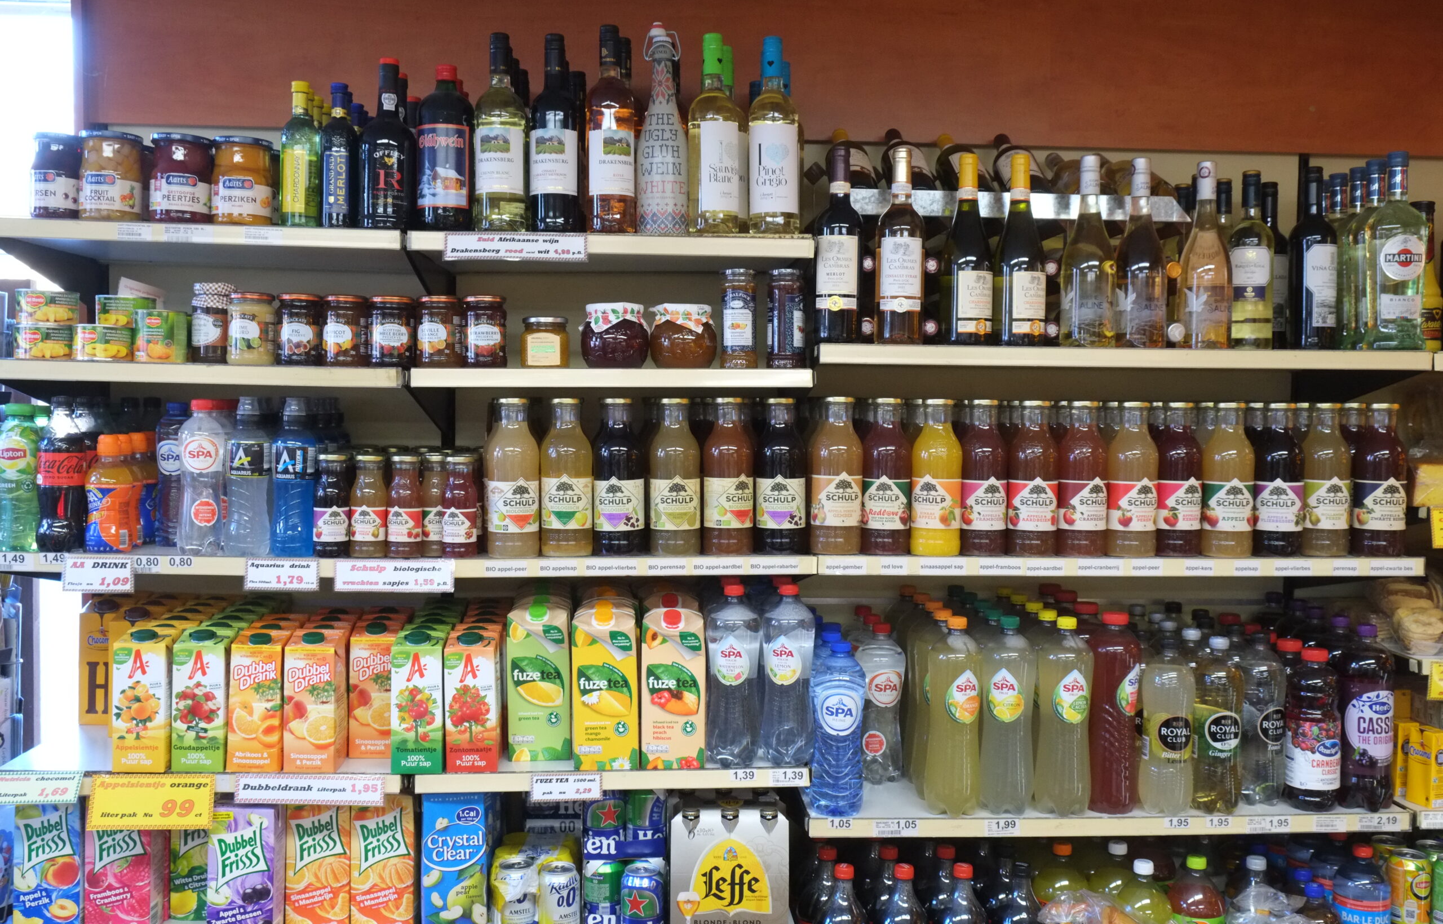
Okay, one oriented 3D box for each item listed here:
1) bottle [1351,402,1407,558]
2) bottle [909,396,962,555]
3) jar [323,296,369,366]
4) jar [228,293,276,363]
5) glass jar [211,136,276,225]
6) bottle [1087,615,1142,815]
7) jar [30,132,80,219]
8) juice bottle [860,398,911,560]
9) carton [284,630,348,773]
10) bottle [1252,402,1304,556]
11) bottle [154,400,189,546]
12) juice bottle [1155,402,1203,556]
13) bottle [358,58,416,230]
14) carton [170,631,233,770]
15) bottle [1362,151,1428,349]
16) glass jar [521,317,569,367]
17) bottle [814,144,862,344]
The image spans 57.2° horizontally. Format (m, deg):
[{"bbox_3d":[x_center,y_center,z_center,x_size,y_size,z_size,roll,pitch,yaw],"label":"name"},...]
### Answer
[{"bbox_3d":[1.036,0.027,2.080,0.077,0.237,0.077,0,3,0],"label":"bottle"},{"bbox_3d":[0.331,0.025,2.030,0.077,0.237,0.077,2,4,29],"label":"bottle"},{"bbox_3d":[-0.580,-0.202,2.044,0.068,0.107,0.068,0,3,0],"label":"jar"},{"bbox_3d":[-0.714,-0.201,2.013,0.070,0.111,0.070,0,3,-3],"label":"jar"},{"bbox_3d":[-0.729,-0.427,2.017,0.088,0.121,0.088,0,3,-11],"label":"glass jar"},{"bbox_3d":[0.639,0.405,2.156,0.088,0.317,0.088,-1,3,-28],"label":"bottle"},{"bbox_3d":[-0.980,-0.423,1.965,0.086,0.130,0.086,0,3,0],"label":"jar"},{"bbox_3d":[0.264,0.022,2.123,0.081,0.249,0.081,1,3,7],"label":"juice bottle"},{"bbox_3d":[-0.630,0.369,2.054,0.075,0.208,0.071,0,3,-3],"label":"carton"},{"bbox_3d":[0.911,0.026,2.156,0.079,0.246,0.079,2,3,20],"label":"bottle"},{"bbox_3d":[-0.876,0.020,2.140,0.067,0.232,0.067,0,4,-3],"label":"bottle"},{"bbox_3d":[0.743,0.026,2.145,0.079,0.244,0.079,0,3,-12],"label":"juice bottle"},{"bbox_3d":[-0.499,-0.472,1.985,0.081,0.263,0.081,-1,3,-14],"label":"bottle"},{"bbox_3d":[-0.795,0.365,2.040,0.076,0.210,0.067,0,3,-3],"label":"carton"},{"bbox_3d":[1.088,-0.339,2.134,0.085,0.311,0.070,0,3,-4],"label":"bottle"},{"bbox_3d":[-0.274,-0.184,2.061,0.074,0.080,0.074,0,3,-6],"label":"glass jar"},{"bbox_3d":[0.184,-0.336,2.061,0.073,0.302,0.073,1,3,6],"label":"bottle"}]

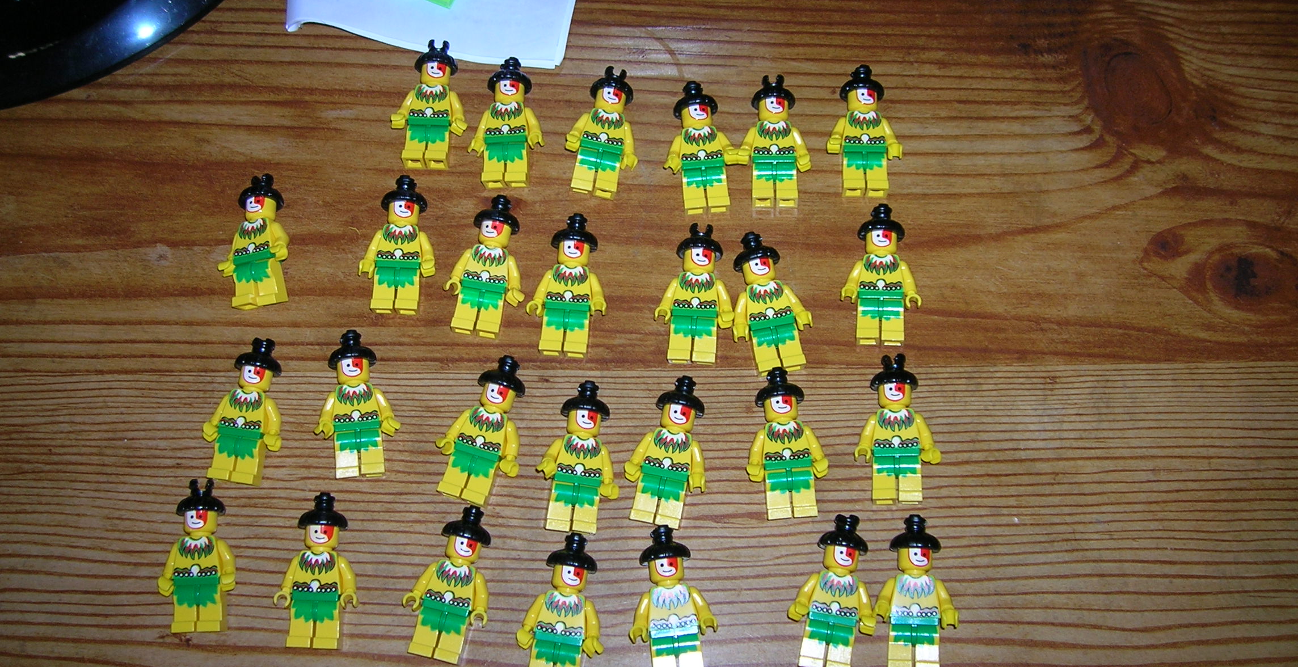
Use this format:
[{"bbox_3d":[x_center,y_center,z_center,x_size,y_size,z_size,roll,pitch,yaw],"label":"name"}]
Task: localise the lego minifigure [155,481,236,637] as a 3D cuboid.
[{"bbox_3d":[-0.141,0.069,0.397,0.024,0.015,0.048,-5,76,0],"label":"lego minifigure"}]

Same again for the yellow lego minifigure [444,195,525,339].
[{"bbox_3d":[-0.053,-0.023,0.427,0.028,0.015,0.047,8,77,5],"label":"yellow lego minifigure"}]

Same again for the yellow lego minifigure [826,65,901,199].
[{"bbox_3d":[0.074,-0.070,0.442,0.026,0.015,0.047,1,74,2],"label":"yellow lego minifigure"}]

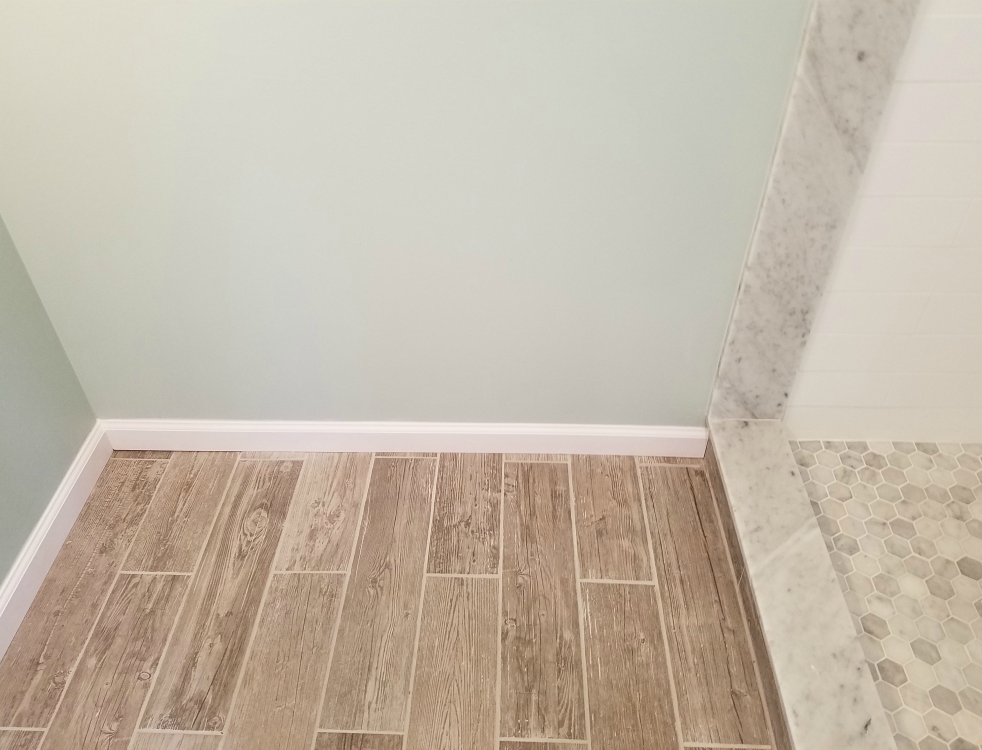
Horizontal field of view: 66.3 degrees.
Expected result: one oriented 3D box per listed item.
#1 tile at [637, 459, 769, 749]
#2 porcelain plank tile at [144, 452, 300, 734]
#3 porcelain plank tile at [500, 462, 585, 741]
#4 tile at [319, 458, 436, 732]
[{"bbox_3d":[0.401,0.414,1.478,0.146,0.009,0.613,1,41,1],"label":"tile"},{"bbox_3d":[-0.511,0.401,1.498,0.146,0.009,0.613,1,41,1],"label":"porcelain plank tile"},{"bbox_3d":[0.097,0.408,1.486,0.146,0.009,0.613,1,41,1],"label":"porcelain plank tile"},{"bbox_3d":[-0.206,0.400,1.497,0.146,0.009,0.613,1,41,1],"label":"tile"}]

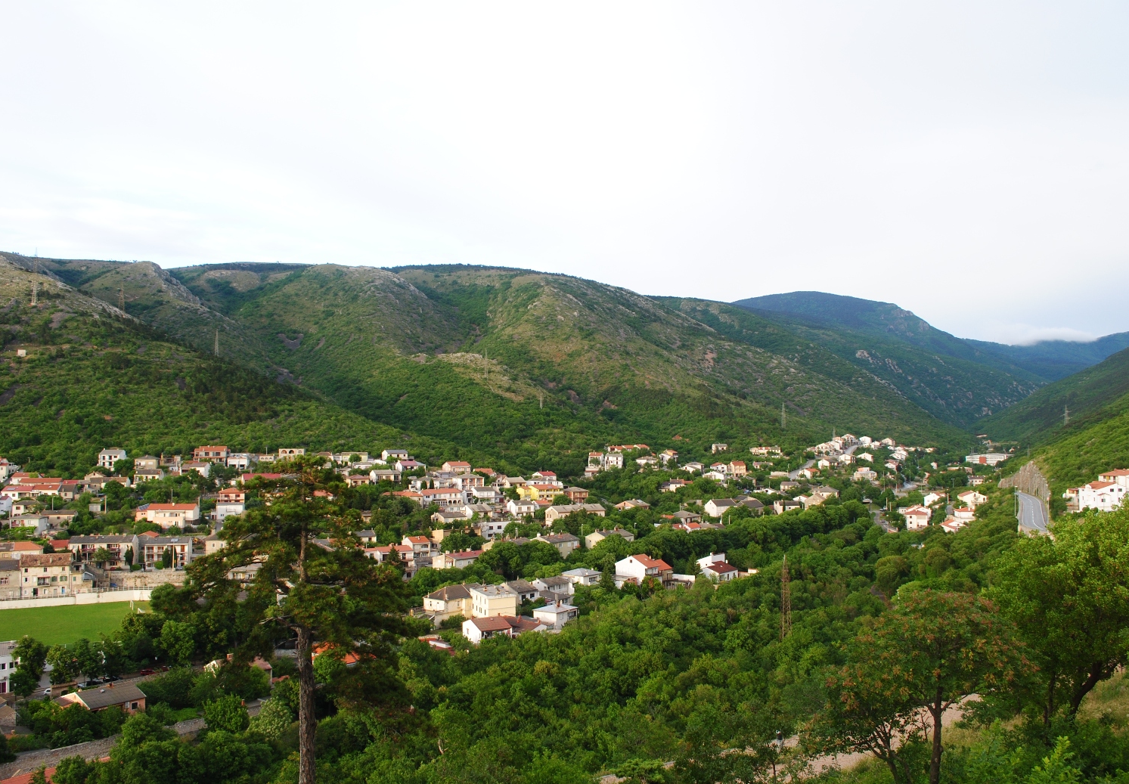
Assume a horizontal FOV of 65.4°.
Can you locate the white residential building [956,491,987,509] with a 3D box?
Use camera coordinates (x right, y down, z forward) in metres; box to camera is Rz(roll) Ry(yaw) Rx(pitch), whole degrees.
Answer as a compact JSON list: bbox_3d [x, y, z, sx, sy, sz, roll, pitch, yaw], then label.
[{"bbox_3d":[187.730,50.550,405.000,10.800,8.700,8.500,0,-1,9],"label":"white residential building"}]

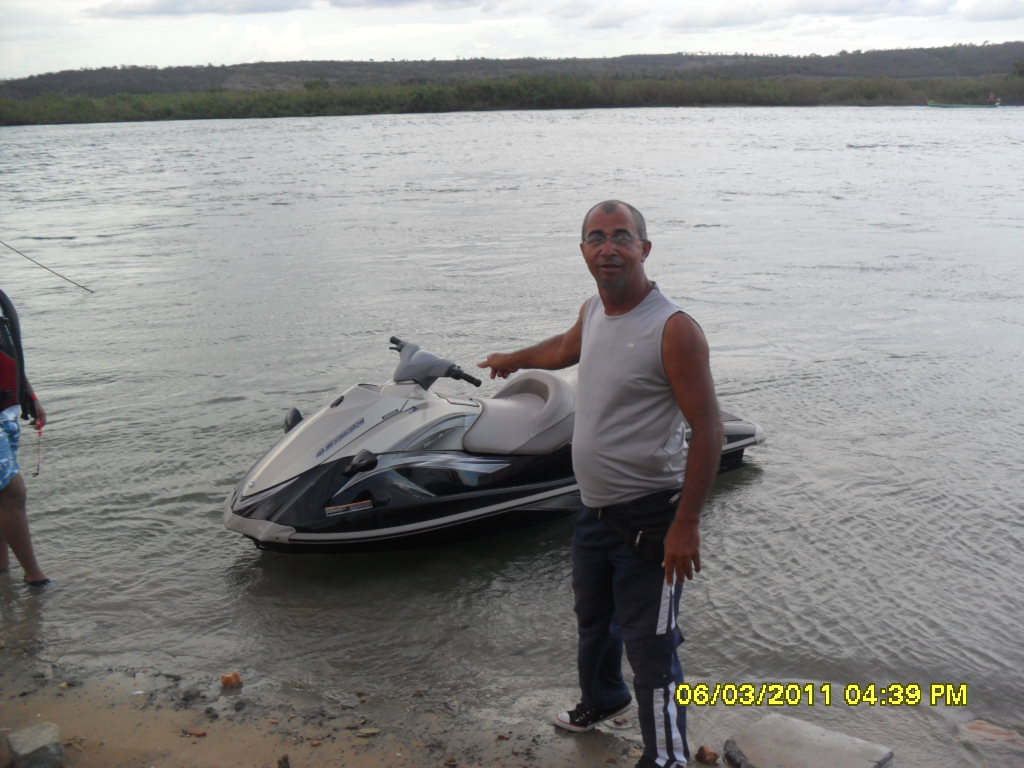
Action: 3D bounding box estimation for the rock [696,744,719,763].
[{"bbox_3d":[0.623,1.181,3.300,0.070,0.050,0.058,0,16,0],"label":"rock"}]

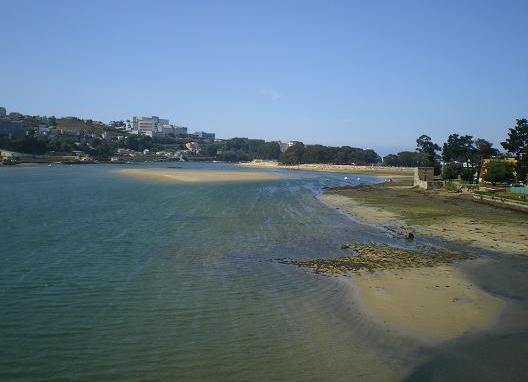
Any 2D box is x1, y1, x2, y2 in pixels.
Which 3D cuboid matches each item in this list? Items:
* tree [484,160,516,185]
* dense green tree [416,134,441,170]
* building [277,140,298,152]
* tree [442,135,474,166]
[{"bbox_3d":[67.330,-5.270,165.000,9.110,7.400,8.500,0,4,0],"label":"tree"},{"bbox_3d":[61.210,-13.540,215.000,8.900,14.840,8.900,0,4,0],"label":"dense green tree"},{"bbox_3d":[22.710,-40.340,560.000,19.320,15.940,18.000,0,4,0],"label":"building"},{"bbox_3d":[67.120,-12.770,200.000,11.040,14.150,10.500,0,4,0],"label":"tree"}]

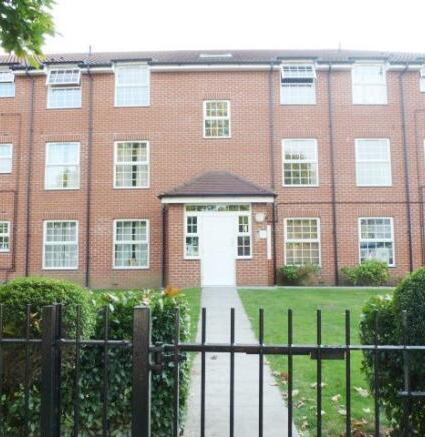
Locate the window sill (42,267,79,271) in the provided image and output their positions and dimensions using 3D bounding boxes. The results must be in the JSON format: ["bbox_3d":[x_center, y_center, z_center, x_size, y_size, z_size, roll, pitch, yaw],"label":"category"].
[{"bbox_3d":[-4.919,1.635,13.148,1.194,0.090,0.130,-1,-5,1],"label":"window sill"}]

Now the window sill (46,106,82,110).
[{"bbox_3d":[-4.948,-3.704,13.606,1.185,0.090,0.130,-1,-5,1],"label":"window sill"}]

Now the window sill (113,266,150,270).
[{"bbox_3d":[-2.612,1.615,13.123,1.192,0.090,0.130,-1,-5,1],"label":"window sill"}]

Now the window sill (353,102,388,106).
[{"bbox_3d":[5.259,-3.813,13.521,1.182,0.084,0.130,0,-4,1],"label":"window sill"}]

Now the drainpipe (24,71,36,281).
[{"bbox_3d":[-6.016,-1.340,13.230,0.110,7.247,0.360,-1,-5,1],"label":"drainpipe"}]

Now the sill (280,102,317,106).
[{"bbox_3d":[2.882,-3.820,13.547,1.237,0.084,0.130,0,-4,1],"label":"sill"}]

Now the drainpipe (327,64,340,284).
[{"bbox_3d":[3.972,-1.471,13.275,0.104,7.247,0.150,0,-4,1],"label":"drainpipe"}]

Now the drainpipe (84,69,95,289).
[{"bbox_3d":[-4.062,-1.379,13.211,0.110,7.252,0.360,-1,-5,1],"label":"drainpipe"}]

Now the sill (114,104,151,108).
[{"bbox_3d":[-2.696,-3.768,13.602,1.241,0.084,0.130,0,-4,1],"label":"sill"}]

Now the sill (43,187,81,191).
[{"bbox_3d":[-4.929,-0.973,13.371,1.204,0.090,0.130,-1,-5,1],"label":"sill"}]

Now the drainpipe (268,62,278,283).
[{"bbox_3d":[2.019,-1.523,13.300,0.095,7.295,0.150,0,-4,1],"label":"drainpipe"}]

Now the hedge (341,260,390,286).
[{"bbox_3d":[4.718,1.702,12.575,1.493,0.877,0.800,-1,-5,1],"label":"hedge"}]

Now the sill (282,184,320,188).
[{"bbox_3d":[2.912,-1.065,13.290,1.205,0.090,0.130,-1,-5,1],"label":"sill"}]

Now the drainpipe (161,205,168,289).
[{"bbox_3d":[-1.563,0.927,13.175,0.092,2.622,0.100,0,-4,1],"label":"drainpipe"}]

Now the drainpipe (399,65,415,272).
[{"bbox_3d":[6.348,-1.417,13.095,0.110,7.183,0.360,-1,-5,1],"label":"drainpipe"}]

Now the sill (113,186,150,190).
[{"bbox_3d":[-2.675,-0.993,13.390,1.212,0.084,0.130,0,-4,1],"label":"sill"}]

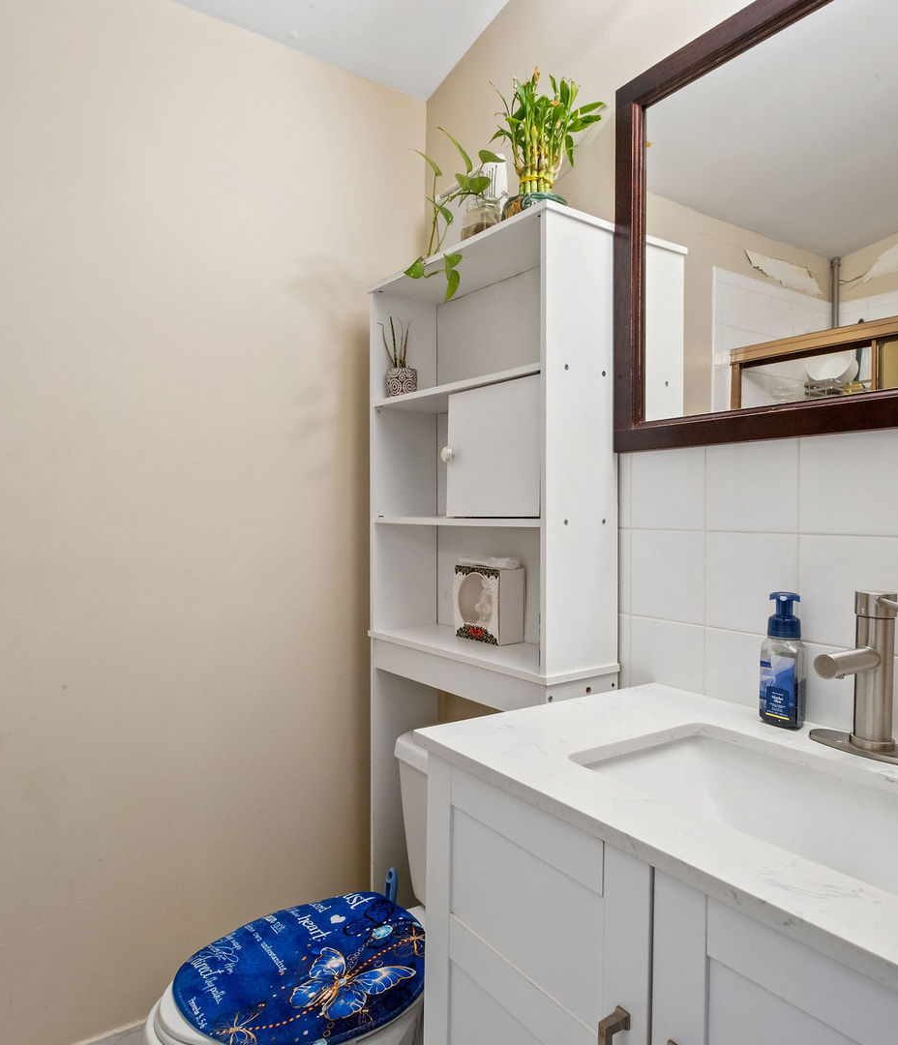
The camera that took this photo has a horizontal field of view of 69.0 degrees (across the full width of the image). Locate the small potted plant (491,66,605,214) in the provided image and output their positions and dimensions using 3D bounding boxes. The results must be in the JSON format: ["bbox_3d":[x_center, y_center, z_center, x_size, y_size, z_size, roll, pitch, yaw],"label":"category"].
[{"bbox_3d":[0.181,-0.704,1.241,0.175,0.310,0.180,0,1,0],"label":"small potted plant"}]

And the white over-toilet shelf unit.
[{"bbox_3d":[0.061,0.293,1.417,0.203,1.690,0.608,0,1,-36],"label":"white over-toilet shelf unit"}]

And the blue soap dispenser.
[{"bbox_3d":[0.487,0.197,0.943,0.042,0.190,0.057,0,1,-43],"label":"blue soap dispenser"}]

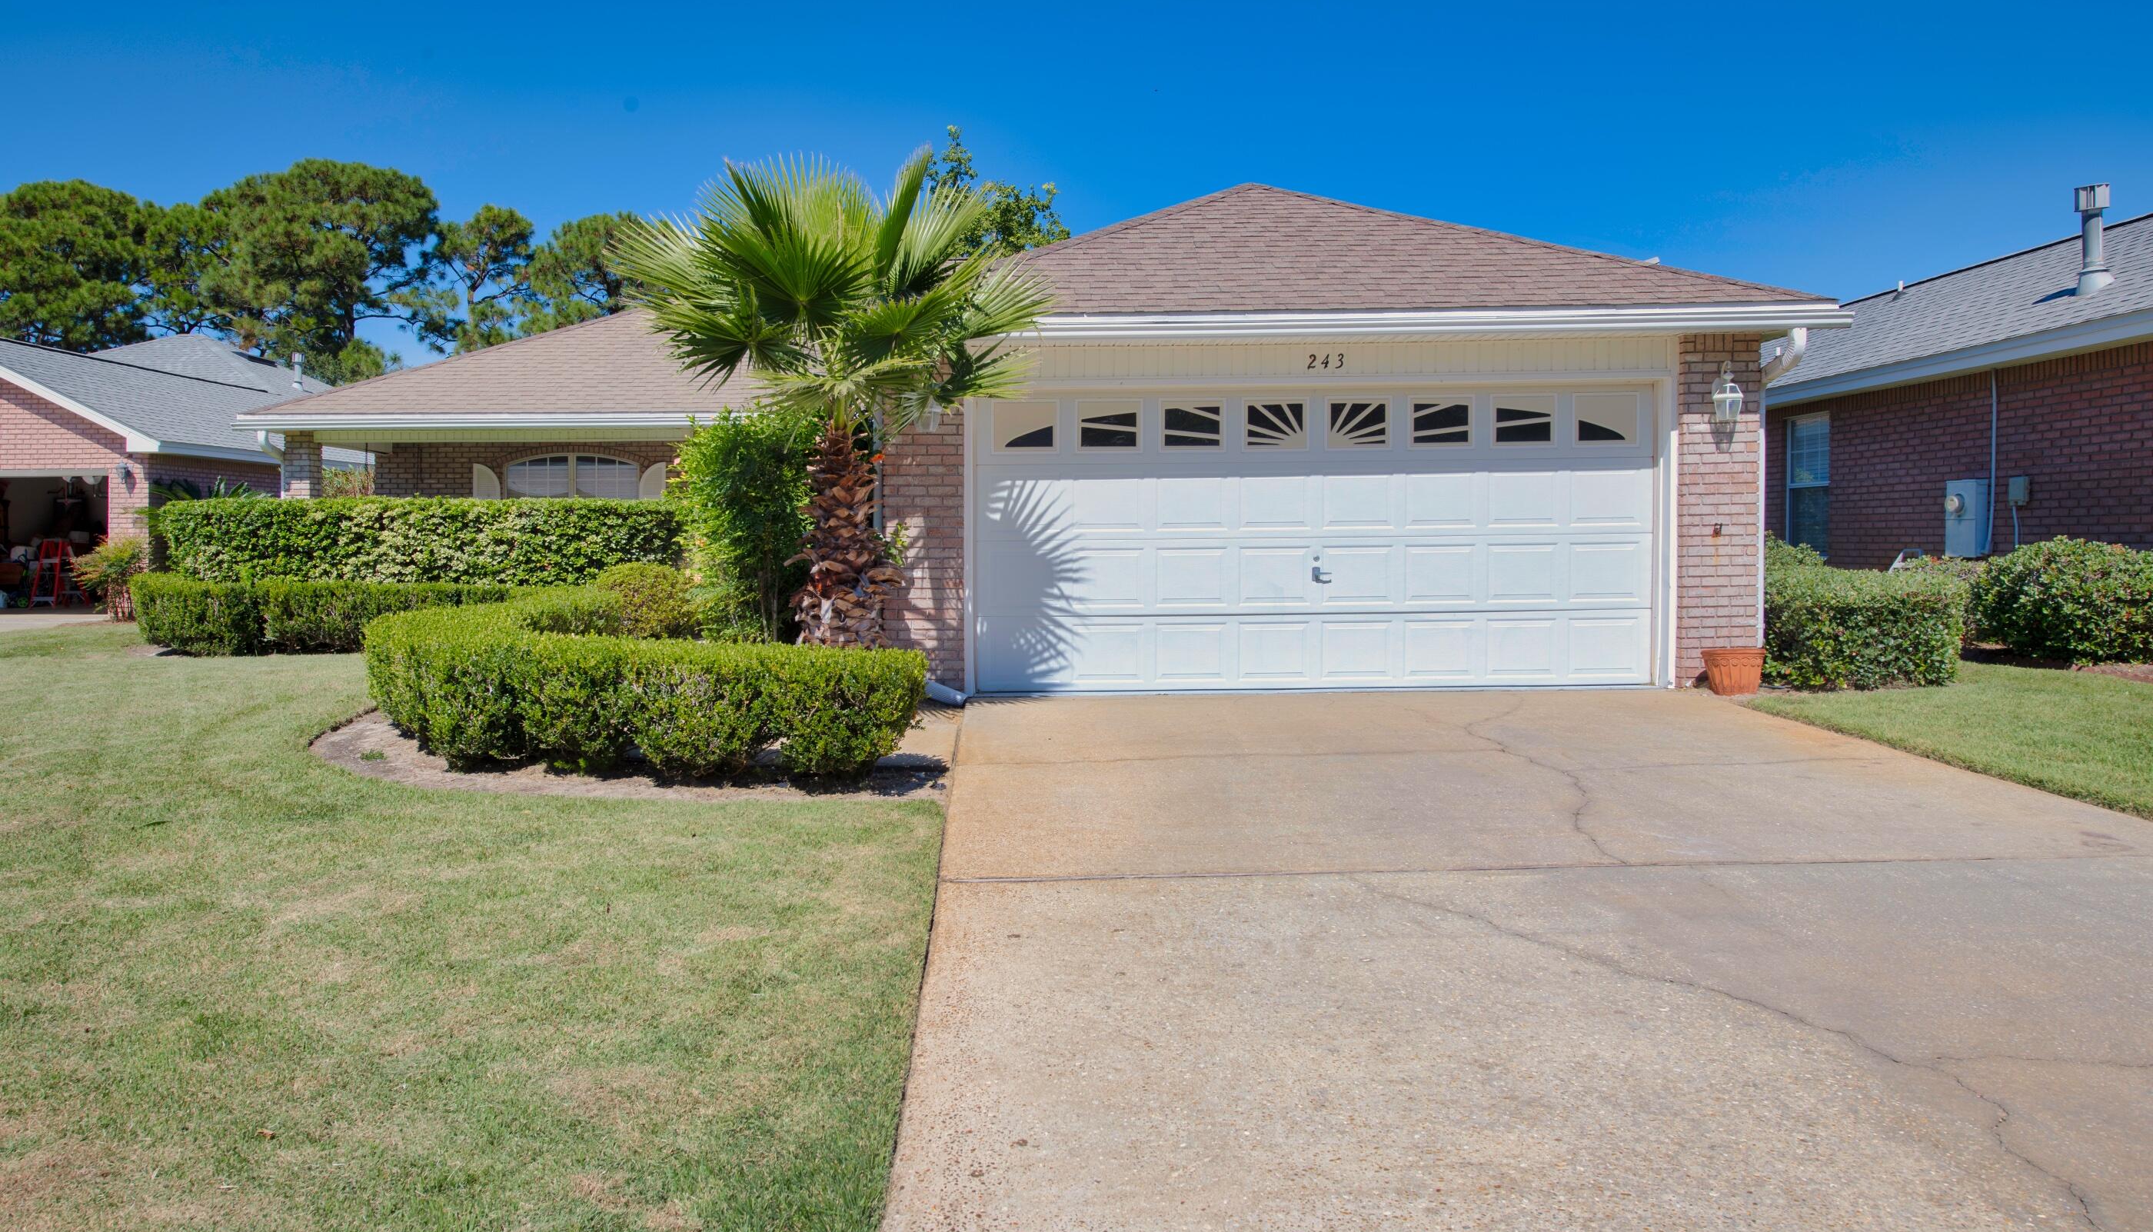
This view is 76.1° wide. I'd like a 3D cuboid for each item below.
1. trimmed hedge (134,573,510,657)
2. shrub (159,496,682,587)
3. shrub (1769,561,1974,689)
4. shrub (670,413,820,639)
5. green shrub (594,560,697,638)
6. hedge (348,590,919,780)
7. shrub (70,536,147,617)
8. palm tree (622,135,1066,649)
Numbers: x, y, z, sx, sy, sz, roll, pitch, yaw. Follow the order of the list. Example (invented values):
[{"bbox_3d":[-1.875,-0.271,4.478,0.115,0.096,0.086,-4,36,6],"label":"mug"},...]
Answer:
[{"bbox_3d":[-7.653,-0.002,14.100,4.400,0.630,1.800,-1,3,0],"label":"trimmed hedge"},{"bbox_3d":[-7.408,-0.581,15.800,5.900,1.530,1.100,-1,3,0],"label":"shrub"},{"bbox_3d":[5.496,0.052,10.150,1.450,0.770,1.350,-1,3,0],"label":"shrub"},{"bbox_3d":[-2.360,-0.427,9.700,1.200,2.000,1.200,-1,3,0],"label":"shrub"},{"bbox_3d":[-3.884,-0.049,12.400,0.950,0.880,0.950,-1,3,0],"label":"green shrub"},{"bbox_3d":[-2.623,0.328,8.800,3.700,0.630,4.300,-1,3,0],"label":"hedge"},{"bbox_3d":[-14.400,-0.550,20.600,1.200,1.300,1.100,0,2,0],"label":"shrub"},{"bbox_3d":[-1.518,-1.129,8.600,2.720,3.550,2.600,-1,3,0],"label":"palm tree"}]

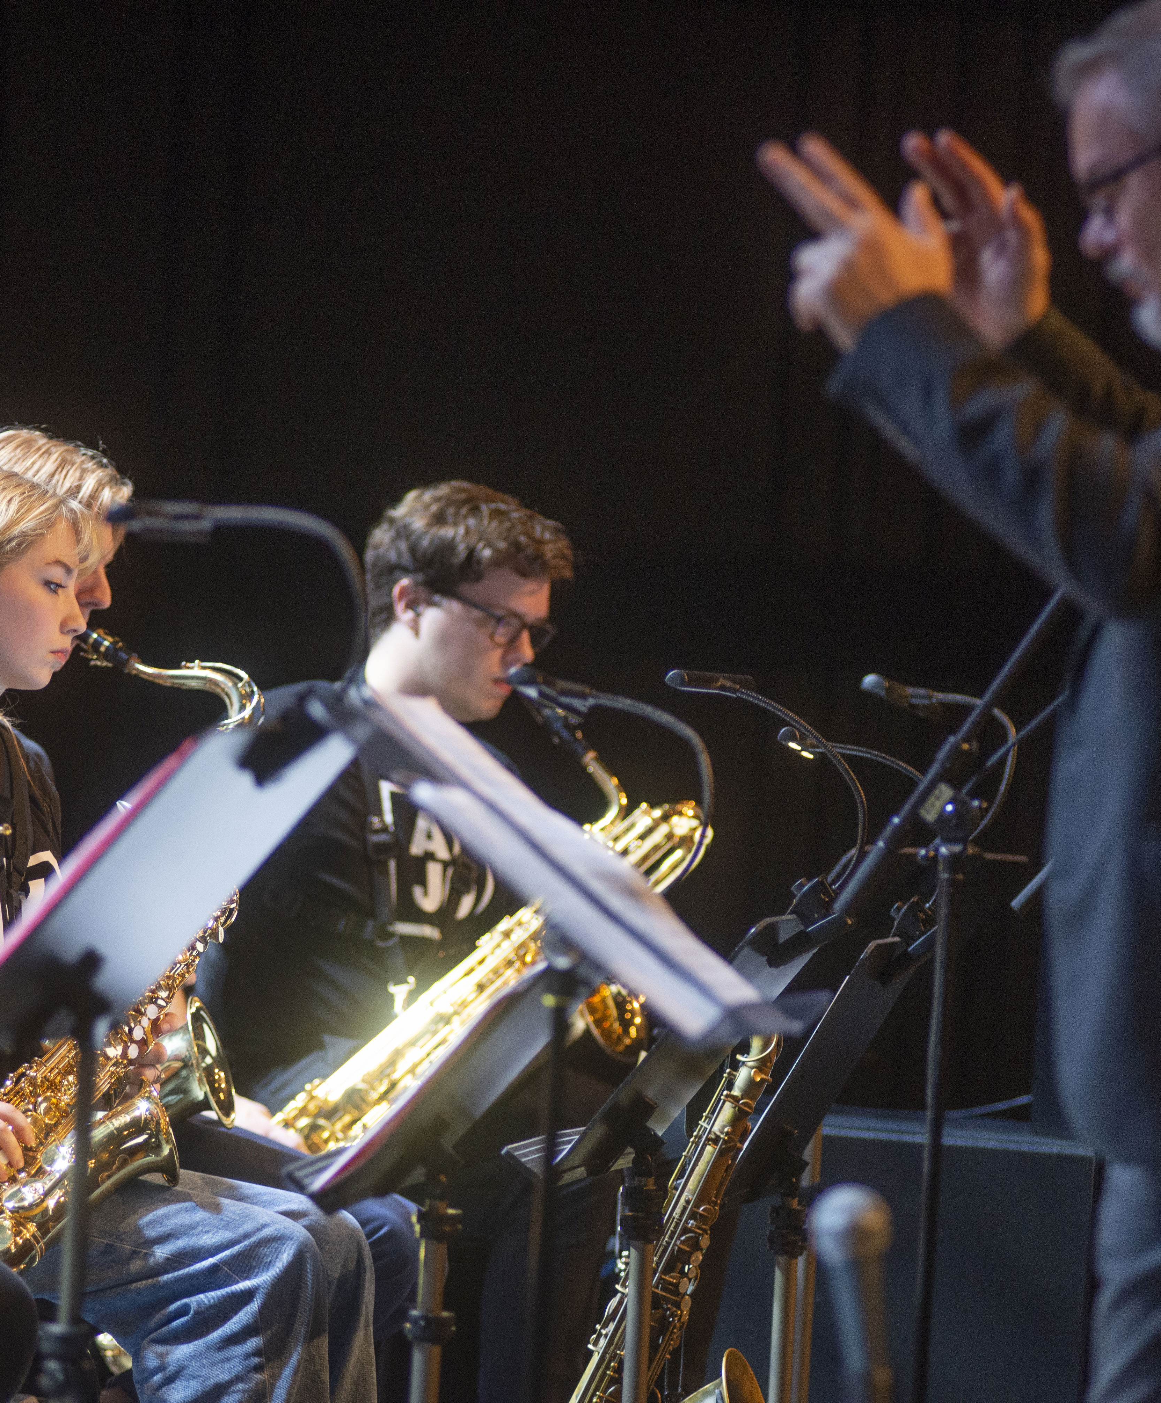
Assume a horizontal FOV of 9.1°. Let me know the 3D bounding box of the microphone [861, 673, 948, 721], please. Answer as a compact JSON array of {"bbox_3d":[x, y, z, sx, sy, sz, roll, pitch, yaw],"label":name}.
[{"bbox_3d":[0.338,-0.003,7.600,0.098,0.028,0.027,20,6,15],"label":"microphone"}]

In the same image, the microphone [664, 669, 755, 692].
[{"bbox_3d":[0.132,-0.021,7.500,0.096,0.024,0.024,5,2,15],"label":"microphone"}]

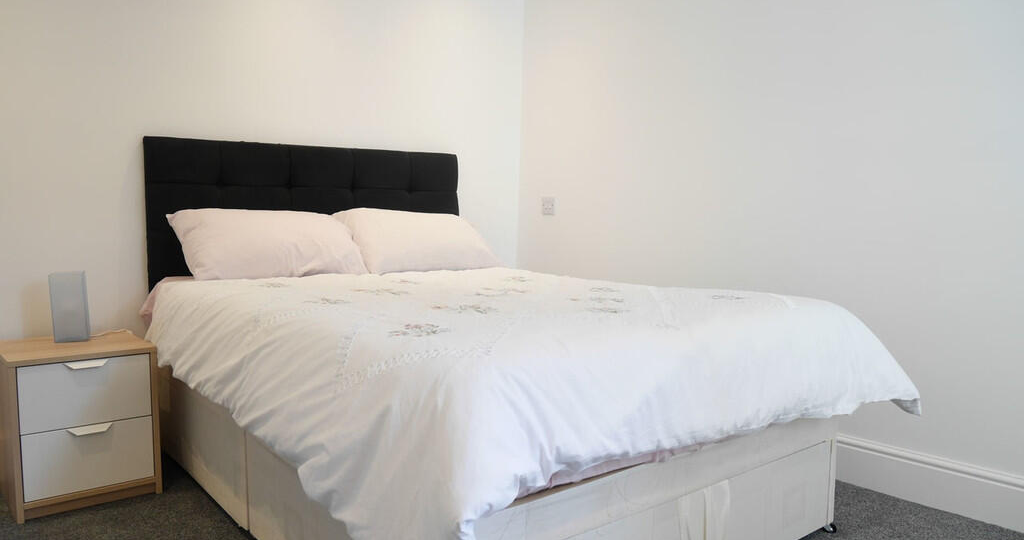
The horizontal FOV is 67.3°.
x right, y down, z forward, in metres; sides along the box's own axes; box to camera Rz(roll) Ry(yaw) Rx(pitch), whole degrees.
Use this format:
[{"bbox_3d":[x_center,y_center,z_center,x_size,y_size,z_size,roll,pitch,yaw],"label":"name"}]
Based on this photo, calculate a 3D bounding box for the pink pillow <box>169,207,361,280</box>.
[{"bbox_3d":[-0.891,-0.085,2.864,0.670,0.170,0.420,-4,46,-39],"label":"pink pillow"}]

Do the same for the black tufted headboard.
[{"bbox_3d":[-0.791,-0.203,3.208,1.345,0.620,0.080,-4,7,-39],"label":"black tufted headboard"}]

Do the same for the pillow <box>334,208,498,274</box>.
[{"bbox_3d":[-0.384,-0.119,3.261,0.670,0.170,0.420,-4,46,-39],"label":"pillow"}]

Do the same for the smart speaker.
[{"bbox_3d":[-1.475,0.124,2.577,0.093,0.222,0.090,-2,6,-21],"label":"smart speaker"}]

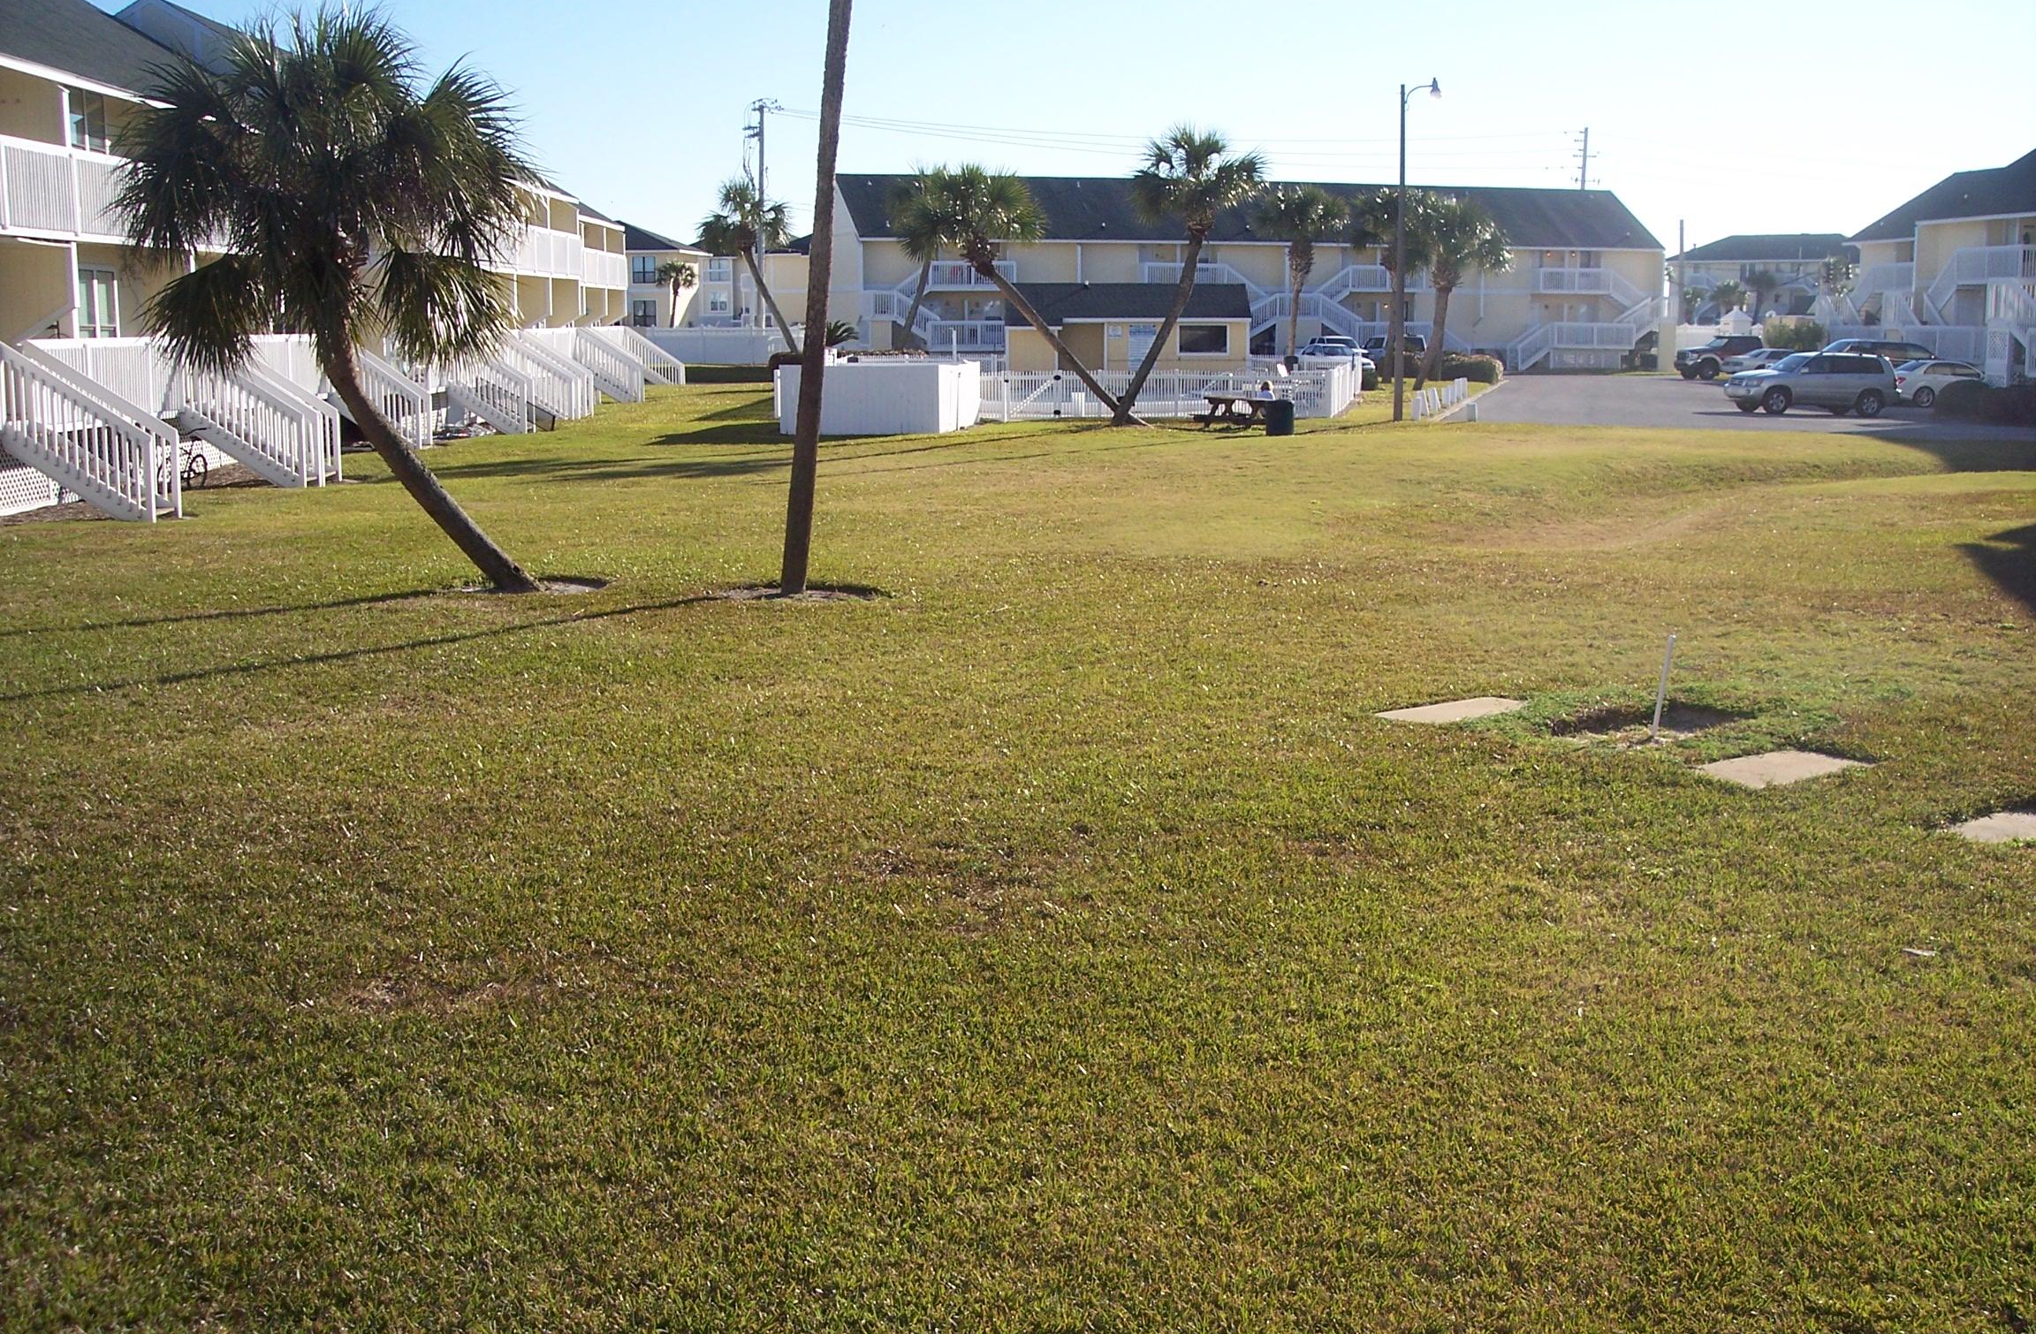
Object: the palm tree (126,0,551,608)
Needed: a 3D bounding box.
[{"bbox_3d":[-7.053,-3.733,23.408,4.350,5.750,4.100,0,9,0],"label":"palm tree"}]

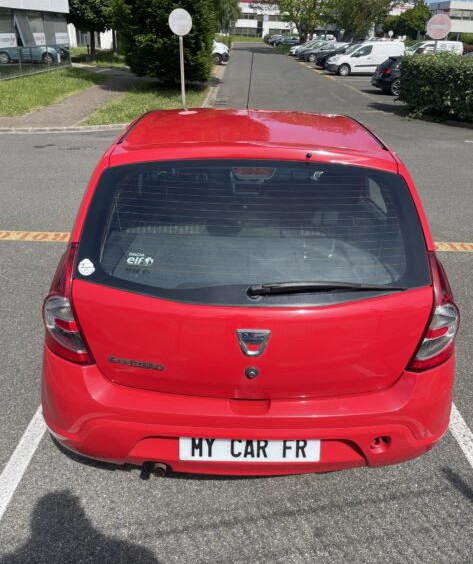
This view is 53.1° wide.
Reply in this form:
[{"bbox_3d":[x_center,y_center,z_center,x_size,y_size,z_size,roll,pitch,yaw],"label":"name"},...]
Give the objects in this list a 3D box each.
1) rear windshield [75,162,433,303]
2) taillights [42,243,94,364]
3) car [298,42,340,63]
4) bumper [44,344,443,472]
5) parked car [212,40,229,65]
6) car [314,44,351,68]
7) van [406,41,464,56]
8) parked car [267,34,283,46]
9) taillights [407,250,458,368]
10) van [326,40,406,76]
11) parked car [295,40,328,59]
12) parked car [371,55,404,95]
[{"bbox_3d":[0.051,-0.184,1.689,1.290,0.520,0.170,1,1,2],"label":"rear windshield"},{"bbox_3d":[-0.648,0.068,1.749,0.240,0.380,0.290,1,26,2],"label":"taillights"},{"bbox_3d":[7.063,-18.369,37.787,4.200,1.470,1.770,0,27,0],"label":"car"},{"bbox_3d":[0.045,0.457,1.891,1.710,0.470,0.460,1,26,2],"label":"bumper"},{"bbox_3d":[-2.875,-18.054,37.136,4.600,1.850,1.880,0,27,0],"label":"parked car"},{"bbox_3d":[7.348,-14.758,31.087,4.200,1.480,1.770,0,27,0],"label":"car"},{"bbox_3d":[12.617,-15.128,31.709,4.400,1.830,1.820,0,27,0],"label":"van"},{"bbox_3d":[7.175,-39.639,77.792,4.200,1.500,1.780,0,27,0],"label":"parked car"},{"bbox_3d":[0.742,0.093,1.710,0.240,0.380,0.290,1,26,2],"label":"taillights"},{"bbox_3d":[7.632,-13.468,28.505,4.380,1.820,1.810,0,27,0],"label":"van"},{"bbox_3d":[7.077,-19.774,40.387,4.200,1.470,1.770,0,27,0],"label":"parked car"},{"bbox_3d":[8.019,-8.831,20.126,4.250,1.470,1.790,-2,27,-4],"label":"parked car"}]

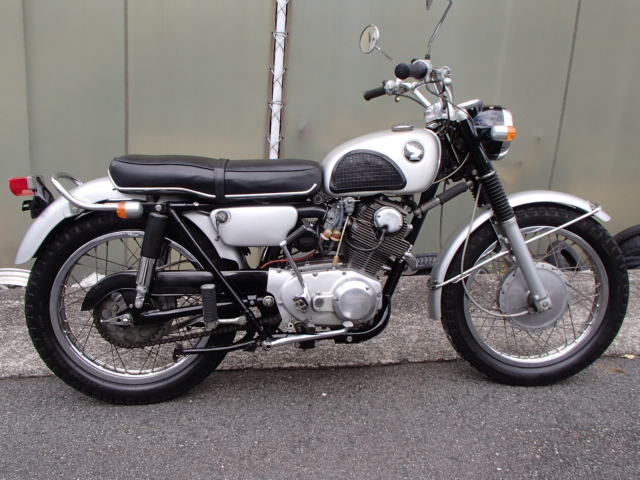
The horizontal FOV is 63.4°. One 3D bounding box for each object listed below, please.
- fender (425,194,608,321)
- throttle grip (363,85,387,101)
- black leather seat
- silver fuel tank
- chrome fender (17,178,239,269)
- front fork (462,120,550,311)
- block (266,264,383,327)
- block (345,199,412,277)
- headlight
[{"bbox_3d":[0.682,0.048,1.783,0.620,0.435,0.115,0,10,-1],"label":"fender"},{"bbox_3d":[0.215,-0.573,2.007,0.038,0.038,0.125,-6,4,-37],"label":"throttle grip"},{"bbox_3d":[-0.315,-0.201,1.641,0.640,0.135,0.250,-1,8,-7],"label":"black leather seat"},{"bbox_3d":[0.188,-0.254,1.693,0.400,0.220,0.240,-1,8,-7],"label":"silver fuel tank"},{"bbox_3d":[-0.592,-0.058,1.627,0.685,0.285,0.130,-1,8,-7],"label":"chrome fender"},{"bbox_3d":[0.604,-0.082,1.758,0.125,0.700,0.235,-27,10,4],"label":"front fork"},{"bbox_3d":[0.002,0.154,1.726,0.360,0.195,0.310,-1,8,-7],"label":"block"},{"bbox_3d":[0.168,-0.023,1.722,0.215,0.250,0.260,-1,8,-7],"label":"block"},{"bbox_3d":[0.571,-0.354,1.707,0.155,0.180,0.180,0,10,-1],"label":"headlight"}]

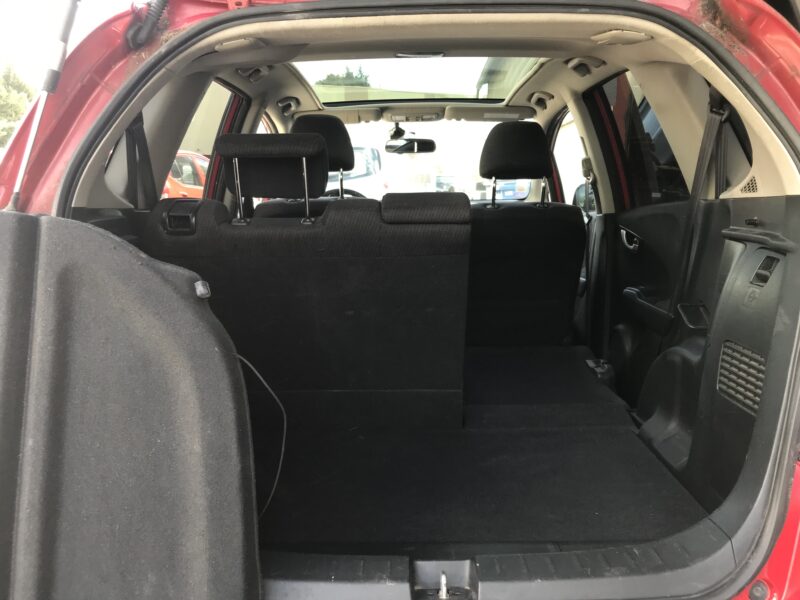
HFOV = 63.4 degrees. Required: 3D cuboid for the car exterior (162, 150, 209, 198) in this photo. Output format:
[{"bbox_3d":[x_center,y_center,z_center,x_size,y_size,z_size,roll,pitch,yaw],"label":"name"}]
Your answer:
[{"bbox_3d":[-3.680,-1.550,10.300,1.730,1.500,3.950,1,11,8],"label":"car exterior"}]

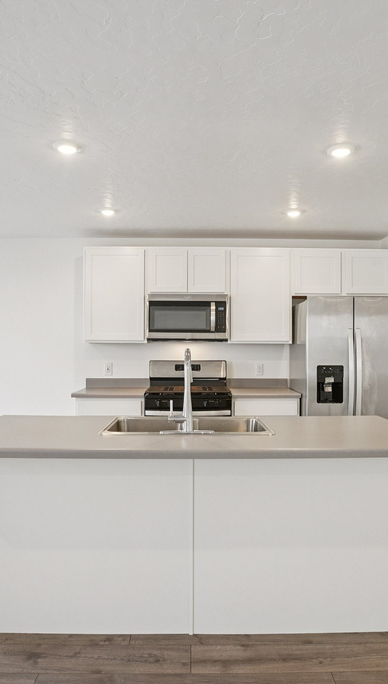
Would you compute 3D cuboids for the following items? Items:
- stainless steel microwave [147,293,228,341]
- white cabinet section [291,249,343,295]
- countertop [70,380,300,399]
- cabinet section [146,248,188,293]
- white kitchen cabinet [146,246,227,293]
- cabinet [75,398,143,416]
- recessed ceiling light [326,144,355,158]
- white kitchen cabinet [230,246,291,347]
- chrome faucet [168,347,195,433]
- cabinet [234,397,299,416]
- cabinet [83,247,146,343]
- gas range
[{"bbox_3d":[-0.055,-0.226,4.420,0.757,0.432,0.390,0,0,0],"label":"stainless steel microwave"},{"bbox_3d":[1.181,-0.663,4.485,0.491,0.455,0.324,0,0,-1],"label":"white cabinet section"},{"bbox_3d":[-0.064,0.432,4.300,2.010,0.125,0.635,0,0,0],"label":"countertop"},{"bbox_3d":[-0.252,-0.669,4.461,0.388,0.455,0.324,0,0,-1],"label":"cabinet section"},{"bbox_3d":[-0.068,-0.680,4.448,0.768,0.447,0.320,0,-1,0],"label":"white kitchen cabinet"},{"bbox_3d":[-0.752,0.931,4.258,0.608,0.876,0.620,0,-1,0],"label":"cabinet"},{"bbox_3d":[0.821,-1.077,2.559,0.158,0.020,0.158,0,-1,0],"label":"recessed ceiling light"},{"bbox_3d":[0.628,-0.434,4.450,0.600,0.913,0.330,0,0,0],"label":"white kitchen cabinet"},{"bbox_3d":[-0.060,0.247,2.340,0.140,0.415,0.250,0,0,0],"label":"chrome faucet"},{"bbox_3d":[0.634,0.931,4.305,0.600,0.878,0.610,0,0,0],"label":"cabinet"},{"bbox_3d":[-0.739,-0.443,4.450,0.600,0.913,0.330,0,0,0],"label":"cabinet"},{"bbox_3d":[-0.050,0.778,4.250,0.760,1.182,0.700,0,0,0],"label":"gas range"}]

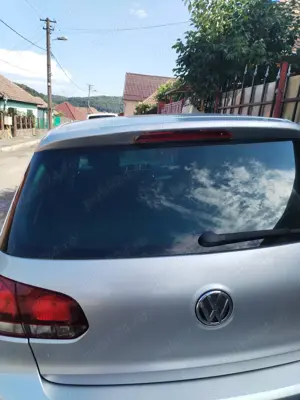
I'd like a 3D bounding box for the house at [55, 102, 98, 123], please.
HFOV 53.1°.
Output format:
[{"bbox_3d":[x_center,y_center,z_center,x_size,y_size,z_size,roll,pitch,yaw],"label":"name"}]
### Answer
[{"bbox_3d":[-14.216,-16.110,58.158,8.000,5.100,10.000,1,15,-8],"label":"house"}]

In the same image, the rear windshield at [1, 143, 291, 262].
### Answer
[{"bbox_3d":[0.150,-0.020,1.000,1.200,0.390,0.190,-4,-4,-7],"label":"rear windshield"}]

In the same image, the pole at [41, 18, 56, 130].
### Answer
[{"bbox_3d":[-7.738,-9.380,23.155,1.200,8.247,0.320,1,15,-8],"label":"pole"}]

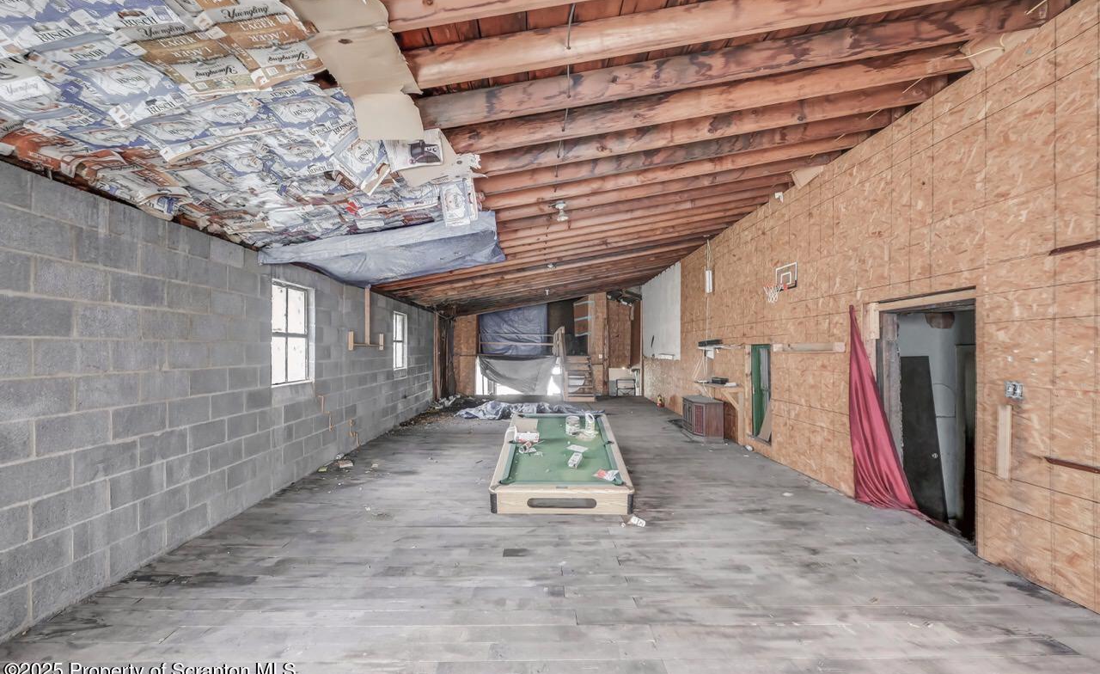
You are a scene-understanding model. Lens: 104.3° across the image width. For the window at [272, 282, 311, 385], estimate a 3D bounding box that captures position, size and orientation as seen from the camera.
[{"bbox_3d":[-2.770,-0.020,4.560,0.100,1.040,0.800,0,-1,-1],"label":"window"}]

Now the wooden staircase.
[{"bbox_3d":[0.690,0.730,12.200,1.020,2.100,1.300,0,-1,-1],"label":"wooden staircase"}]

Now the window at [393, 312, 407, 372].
[{"bbox_3d":[-2.850,0.080,8.000,0.100,1.040,0.790,0,-1,-1],"label":"window"}]

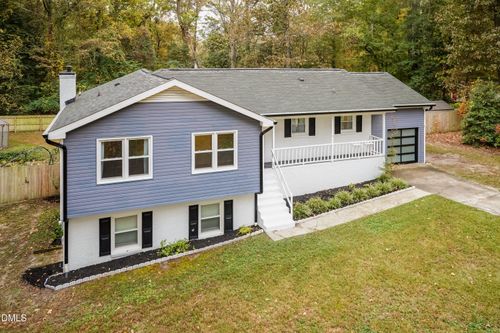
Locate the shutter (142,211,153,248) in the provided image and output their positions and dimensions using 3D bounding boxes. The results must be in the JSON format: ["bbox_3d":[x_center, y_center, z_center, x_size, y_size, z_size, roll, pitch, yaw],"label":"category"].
[{"bbox_3d":[-3.925,2.440,12.760,0.390,1.380,0.050,-4,11,-21],"label":"shutter"}]

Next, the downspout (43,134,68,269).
[{"bbox_3d":[-6.512,1.211,11.213,0.620,4.550,0.320,-4,11,-21],"label":"downspout"}]

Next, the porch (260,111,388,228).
[{"bbox_3d":[3.950,-0.300,16.400,8.400,4.350,4.000,-4,11,-21],"label":"porch"}]

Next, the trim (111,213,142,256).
[{"bbox_3d":[-4.613,2.551,12.498,1.098,1.520,0.100,-4,11,-21],"label":"trim"}]

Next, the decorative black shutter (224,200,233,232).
[{"bbox_3d":[-0.898,2.109,13.917,0.390,1.380,0.050,-4,11,-21],"label":"decorative black shutter"}]

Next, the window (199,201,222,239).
[{"bbox_3d":[-1.578,2.193,13.657,1.051,1.400,0.100,-4,11,-21],"label":"window"}]

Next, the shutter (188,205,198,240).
[{"bbox_3d":[-2.263,2.251,13.395,0.390,1.380,0.050,-4,11,-21],"label":"shutter"}]

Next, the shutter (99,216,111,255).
[{"bbox_3d":[-5.315,2.588,12.230,0.390,1.380,0.050,-4,11,-21],"label":"shutter"}]

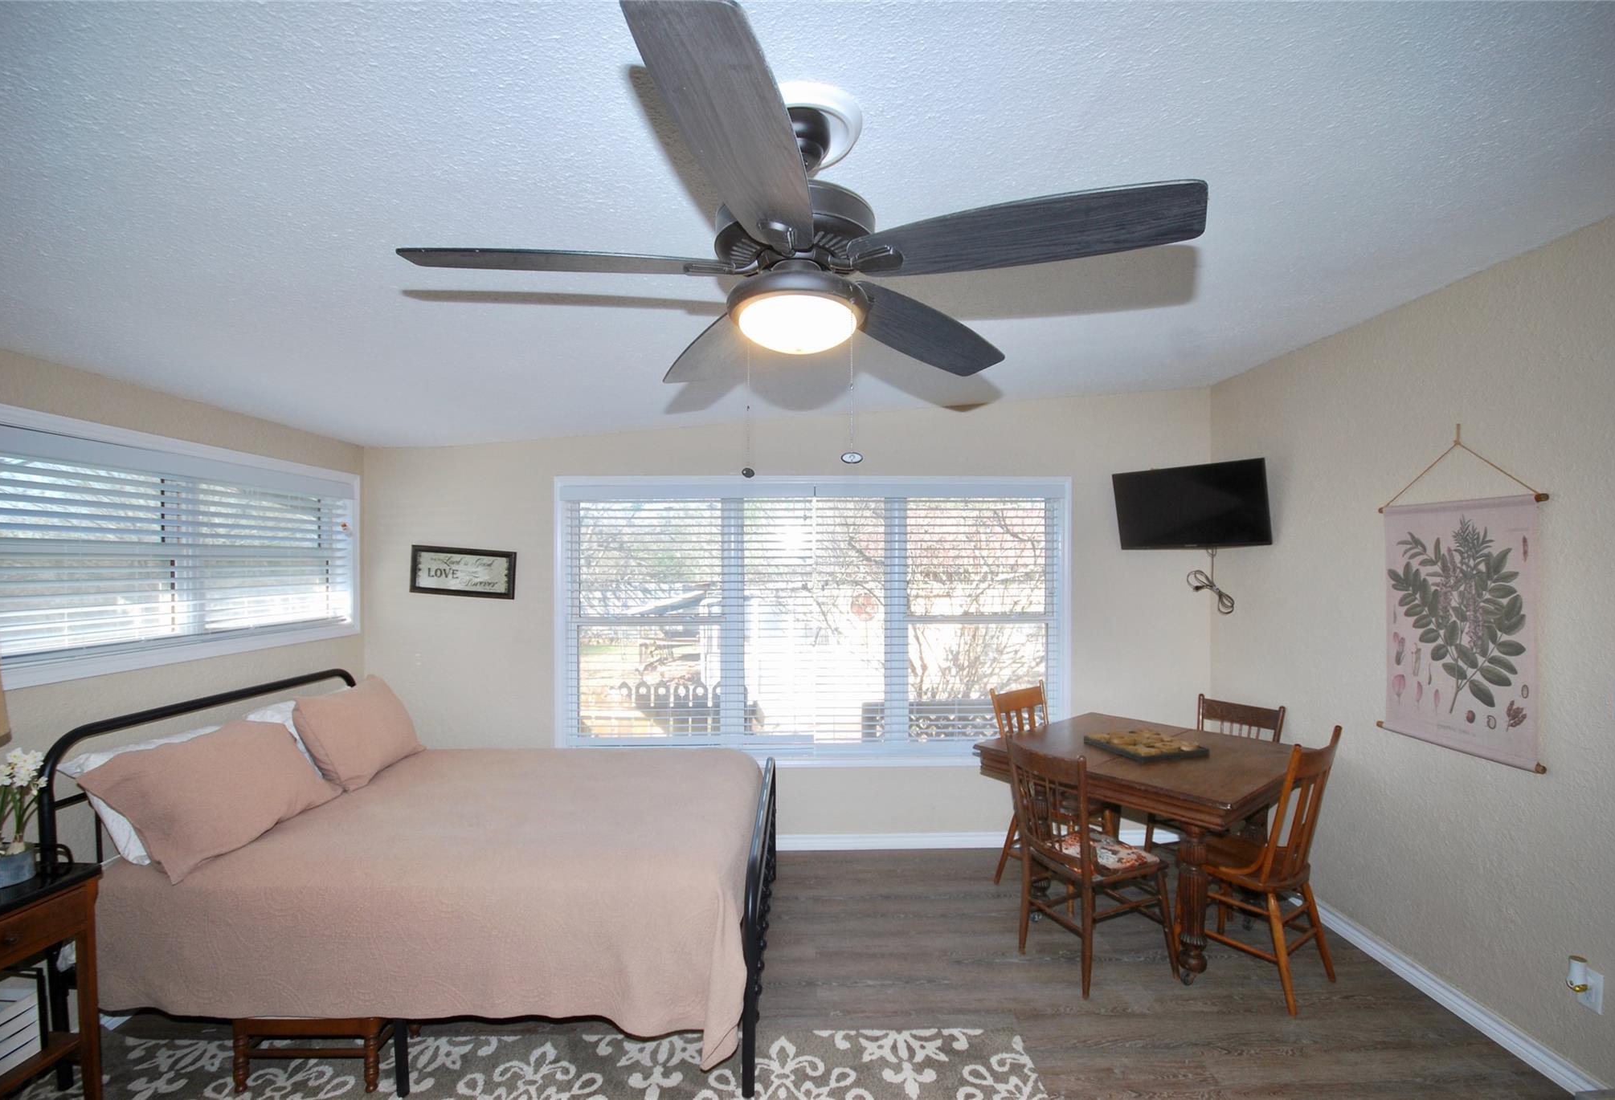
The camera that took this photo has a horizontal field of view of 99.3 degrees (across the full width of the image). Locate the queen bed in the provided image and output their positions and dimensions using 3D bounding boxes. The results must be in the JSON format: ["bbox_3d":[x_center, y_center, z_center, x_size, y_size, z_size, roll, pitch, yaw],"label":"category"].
[{"bbox_3d":[-1.272,1.141,2.859,2.220,1.085,1.530,0,-1,0],"label":"queen bed"}]

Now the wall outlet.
[{"bbox_3d":[2.356,1.323,2.067,0.010,0.115,0.070,0,-1,-1],"label":"wall outlet"}]

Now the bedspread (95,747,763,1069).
[{"bbox_3d":[-1.206,1.318,2.837,2.020,0.550,1.560,0,-1,0],"label":"bedspread"}]

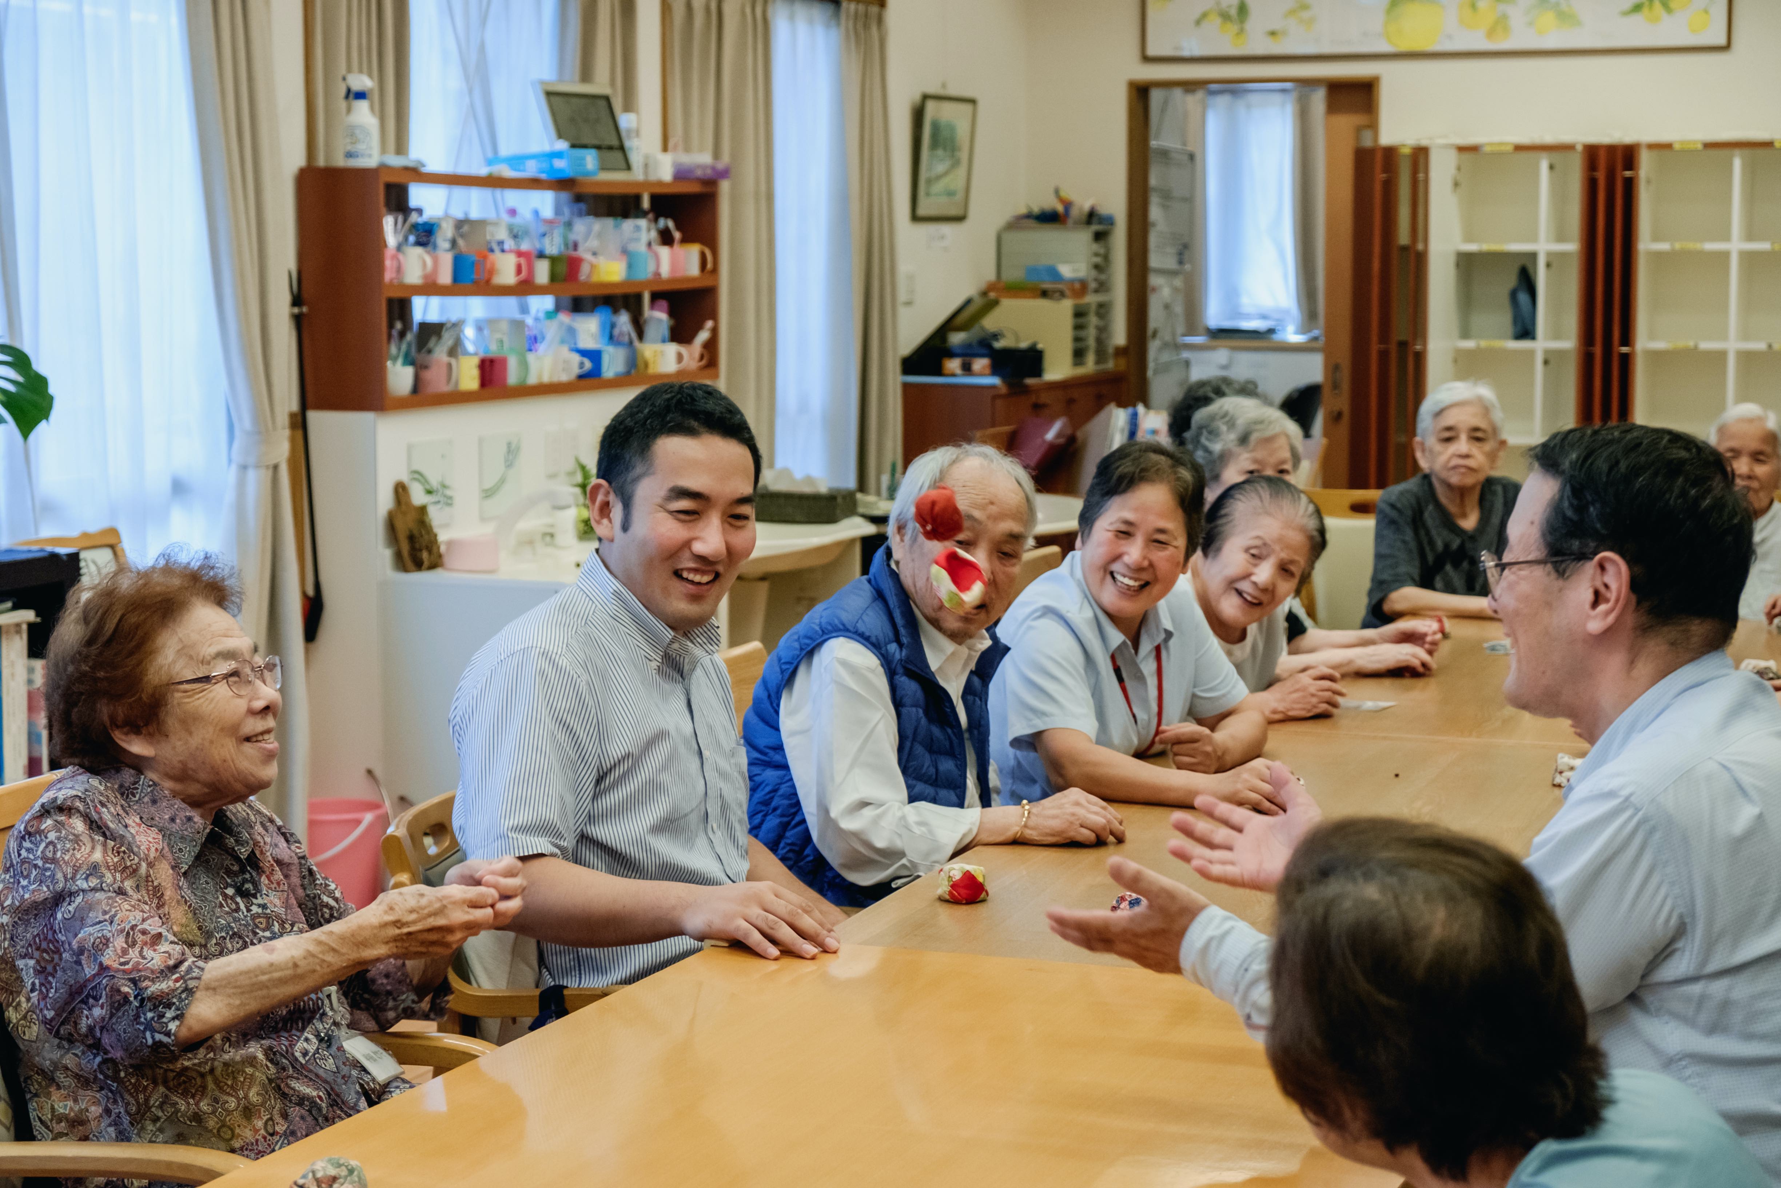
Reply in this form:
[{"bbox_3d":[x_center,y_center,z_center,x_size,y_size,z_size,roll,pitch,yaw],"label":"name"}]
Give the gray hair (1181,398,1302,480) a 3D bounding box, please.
[{"bbox_3d":[0.574,-0.229,5.150,0.190,0.185,0.205,-4,7,-31],"label":"gray hair"}]

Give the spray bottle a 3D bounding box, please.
[{"bbox_3d":[-1.209,-1.078,7.220,0.087,0.213,0.060,1,6,6],"label":"spray bottle"}]

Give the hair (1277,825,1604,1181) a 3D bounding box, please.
[{"bbox_3d":[0.357,0.265,2.070,0.225,0.235,0.195,4,8,33],"label":"hair"}]

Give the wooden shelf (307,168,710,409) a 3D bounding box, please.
[{"bbox_3d":[-0.914,-0.788,8.078,0.201,0.549,1.862,2,7,21],"label":"wooden shelf"}]

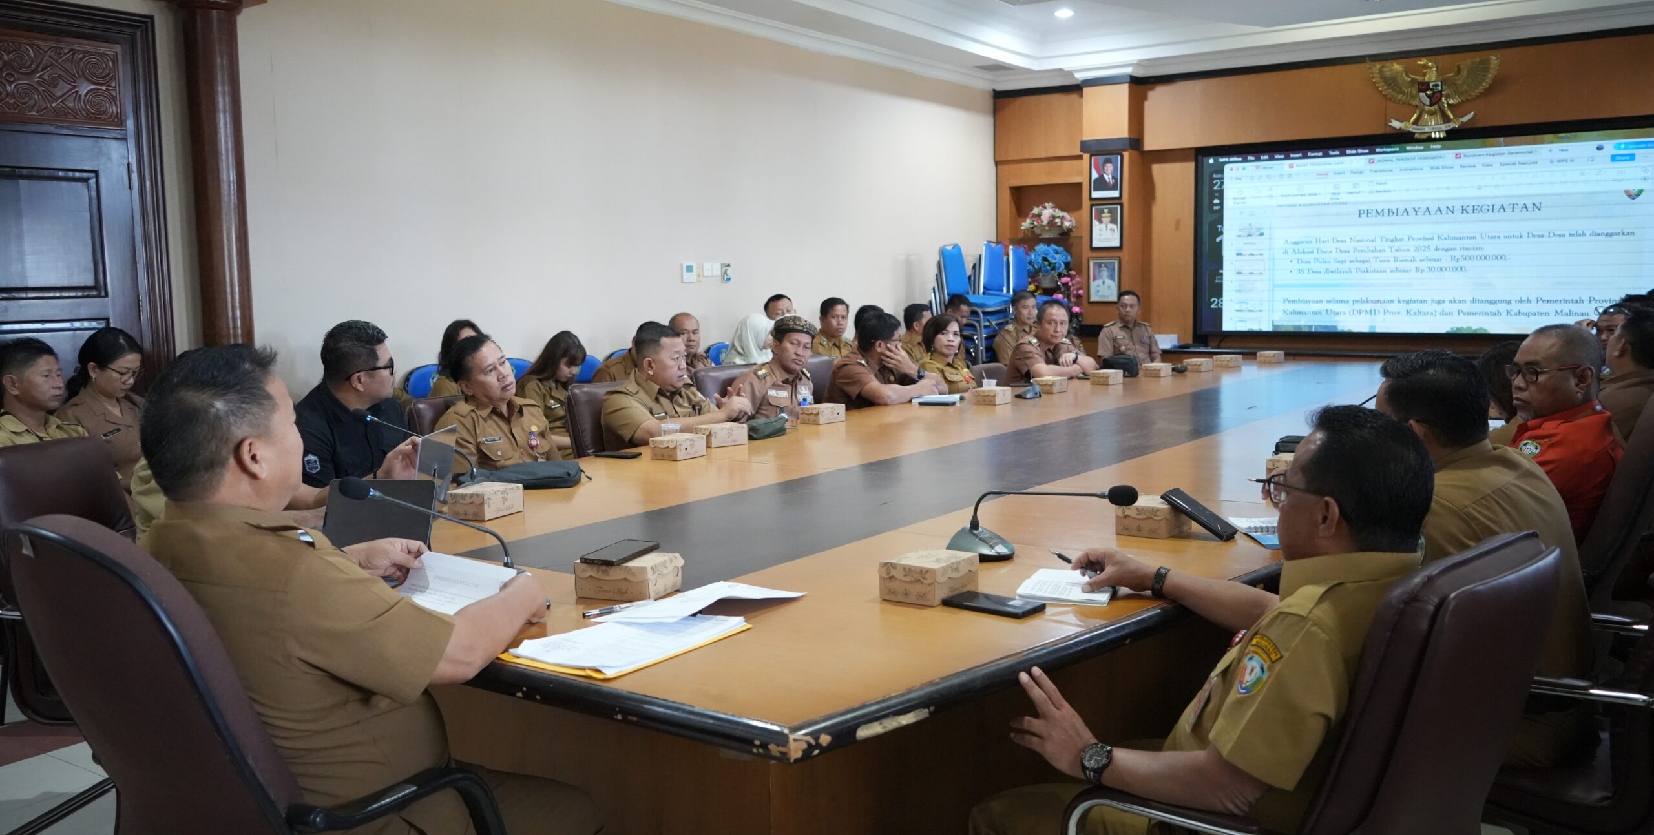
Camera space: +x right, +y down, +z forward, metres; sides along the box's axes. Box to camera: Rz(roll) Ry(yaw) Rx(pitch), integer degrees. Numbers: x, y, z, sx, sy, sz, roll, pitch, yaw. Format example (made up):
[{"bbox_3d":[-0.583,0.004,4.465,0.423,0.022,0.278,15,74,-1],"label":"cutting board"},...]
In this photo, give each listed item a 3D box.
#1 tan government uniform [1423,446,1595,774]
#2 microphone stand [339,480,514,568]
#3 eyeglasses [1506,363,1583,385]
[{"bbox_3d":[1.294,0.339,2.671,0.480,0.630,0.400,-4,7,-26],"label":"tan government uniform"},{"bbox_3d":[-0.728,0.233,2.424,0.349,0.257,0.110,-3,7,-21],"label":"microphone stand"},{"bbox_3d":[1.730,-0.106,3.100,0.140,0.045,0.140,-2,6,-9],"label":"eyeglasses"}]

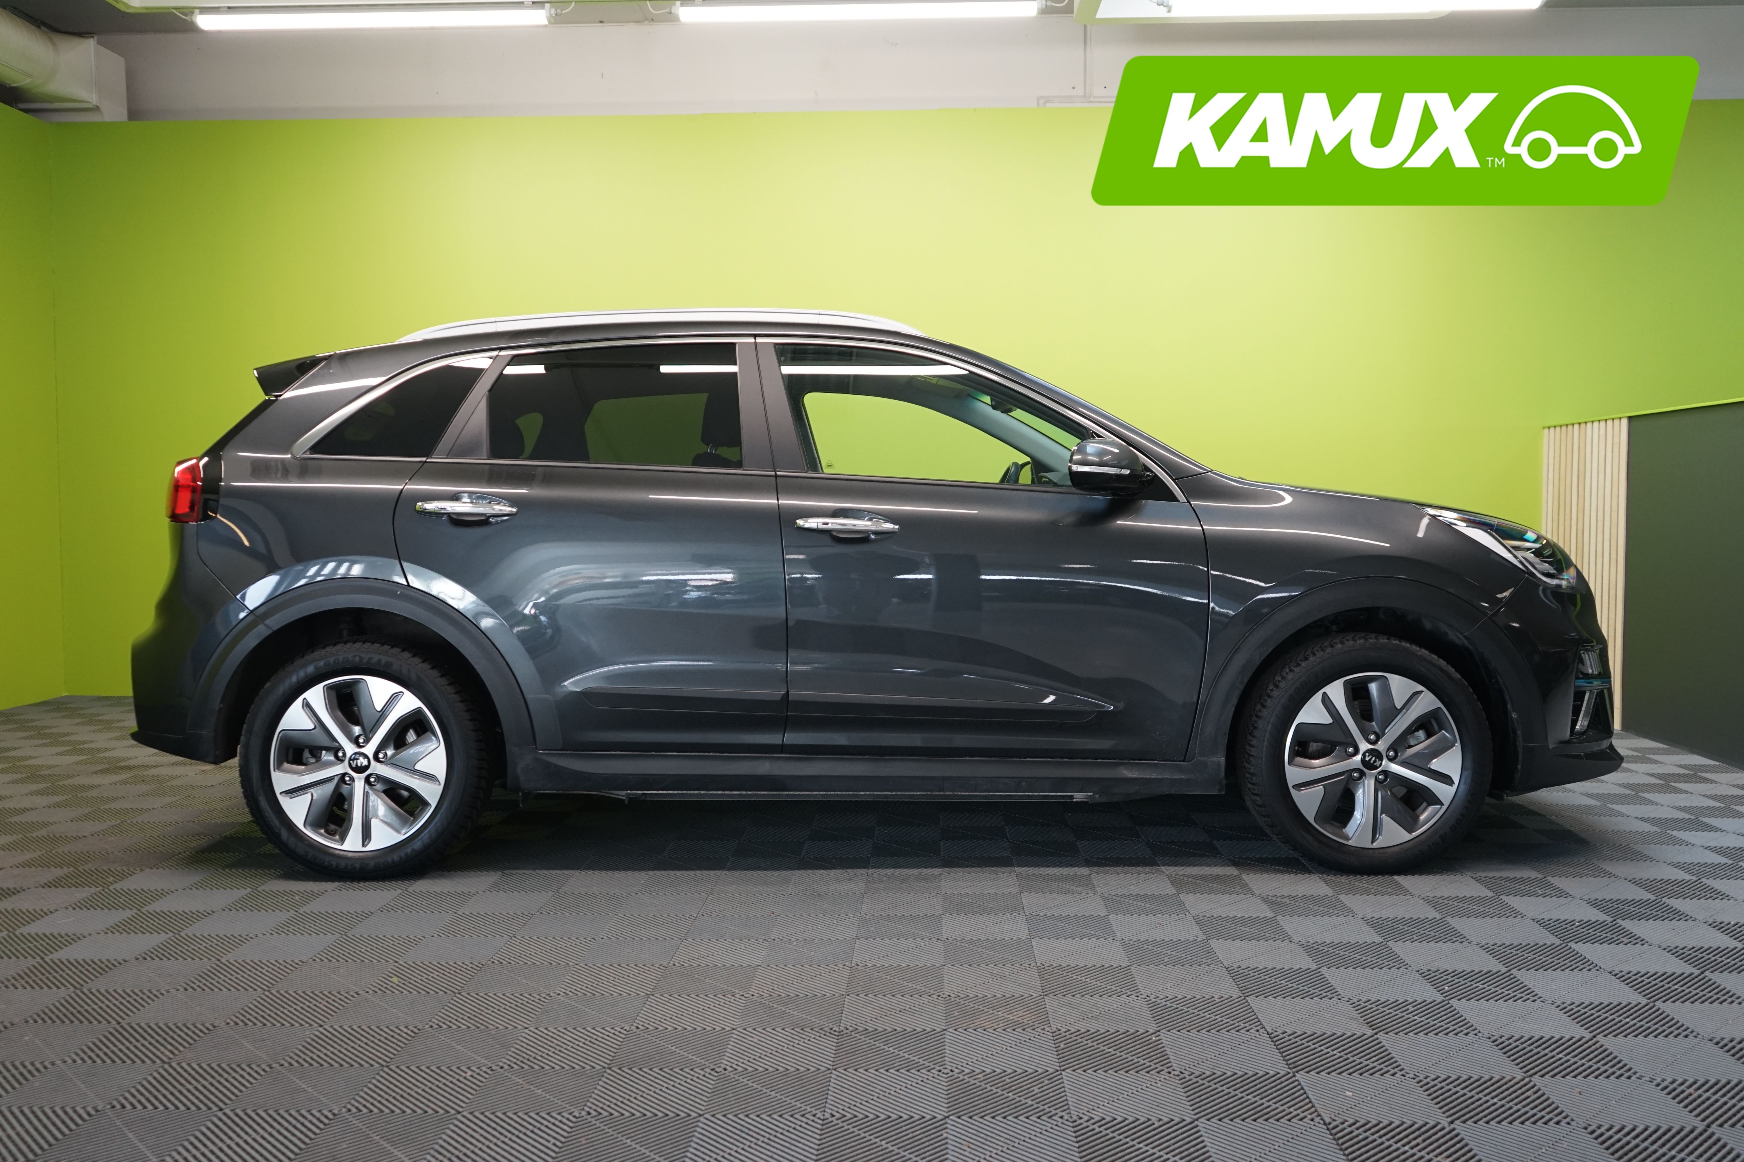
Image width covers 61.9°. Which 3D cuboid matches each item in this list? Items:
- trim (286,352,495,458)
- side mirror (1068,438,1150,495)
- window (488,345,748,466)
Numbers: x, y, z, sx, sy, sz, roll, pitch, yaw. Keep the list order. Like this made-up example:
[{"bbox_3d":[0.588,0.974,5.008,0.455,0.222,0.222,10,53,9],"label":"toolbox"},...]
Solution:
[{"bbox_3d":[-1.297,-0.488,3.978,0.535,0.300,0.135,0,2,0],"label":"trim"},{"bbox_3d":[0.623,-0.294,3.792,0.200,0.148,0.235,0,2,0],"label":"side mirror"},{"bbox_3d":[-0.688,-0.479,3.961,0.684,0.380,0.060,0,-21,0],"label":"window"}]

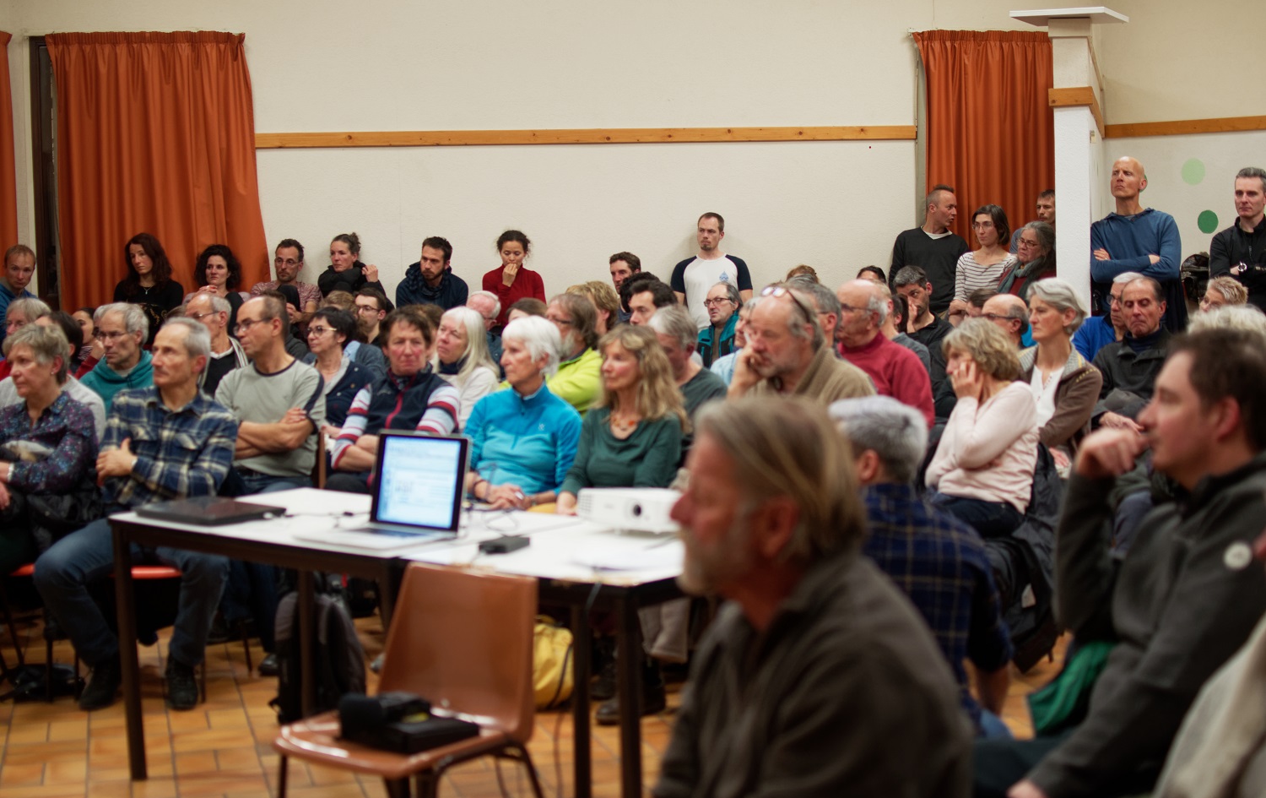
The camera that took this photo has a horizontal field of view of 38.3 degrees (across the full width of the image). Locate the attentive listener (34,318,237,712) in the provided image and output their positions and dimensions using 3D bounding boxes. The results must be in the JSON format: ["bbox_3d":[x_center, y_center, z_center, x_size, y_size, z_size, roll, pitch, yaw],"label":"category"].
[{"bbox_3d":[-1.612,0.359,6.286,0.620,1.270,0.780,-1,5,7],"label":"attentive listener"}]

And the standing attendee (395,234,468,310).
[{"bbox_3d":[-1.159,-0.322,10.455,0.500,1.212,0.750,1,5,14],"label":"standing attendee"}]

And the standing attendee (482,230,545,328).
[{"bbox_3d":[-0.664,-0.167,10.469,0.430,1.600,0.340,-1,5,0],"label":"standing attendee"}]

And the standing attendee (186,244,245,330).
[{"bbox_3d":[-2.440,-0.328,10.470,0.500,1.109,0.750,0,5,6],"label":"standing attendee"}]

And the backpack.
[{"bbox_3d":[-1.012,0.789,5.881,0.280,0.450,0.220,2,6,35],"label":"backpack"}]

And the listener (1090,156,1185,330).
[{"bbox_3d":[2.700,-0.381,9.884,0.560,1.844,0.360,1,6,25],"label":"listener"}]

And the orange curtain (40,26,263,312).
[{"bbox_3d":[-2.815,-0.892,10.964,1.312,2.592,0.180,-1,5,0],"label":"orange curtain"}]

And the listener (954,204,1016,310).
[{"bbox_3d":[1.853,-0.212,9.573,0.460,1.609,0.320,1,6,28],"label":"listener"}]

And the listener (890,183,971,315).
[{"bbox_3d":[1.792,-0.345,10.710,0.500,1.800,0.330,-2,5,-3],"label":"listener"}]

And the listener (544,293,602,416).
[{"bbox_3d":[-0.381,0.234,7.160,0.520,1.282,0.800,3,7,42],"label":"listener"}]

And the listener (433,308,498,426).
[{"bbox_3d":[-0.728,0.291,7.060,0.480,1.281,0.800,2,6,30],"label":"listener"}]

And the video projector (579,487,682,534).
[{"bbox_3d":[0.047,0.302,4.950,0.310,0.105,0.230,3,6,38],"label":"video projector"}]

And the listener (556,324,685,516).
[{"bbox_3d":[-0.061,0.369,6.019,0.480,1.220,0.780,1,5,22],"label":"listener"}]

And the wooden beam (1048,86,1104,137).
[{"bbox_3d":[2.365,-1.484,9.637,0.193,0.080,3.121,1,5,15],"label":"wooden beam"}]

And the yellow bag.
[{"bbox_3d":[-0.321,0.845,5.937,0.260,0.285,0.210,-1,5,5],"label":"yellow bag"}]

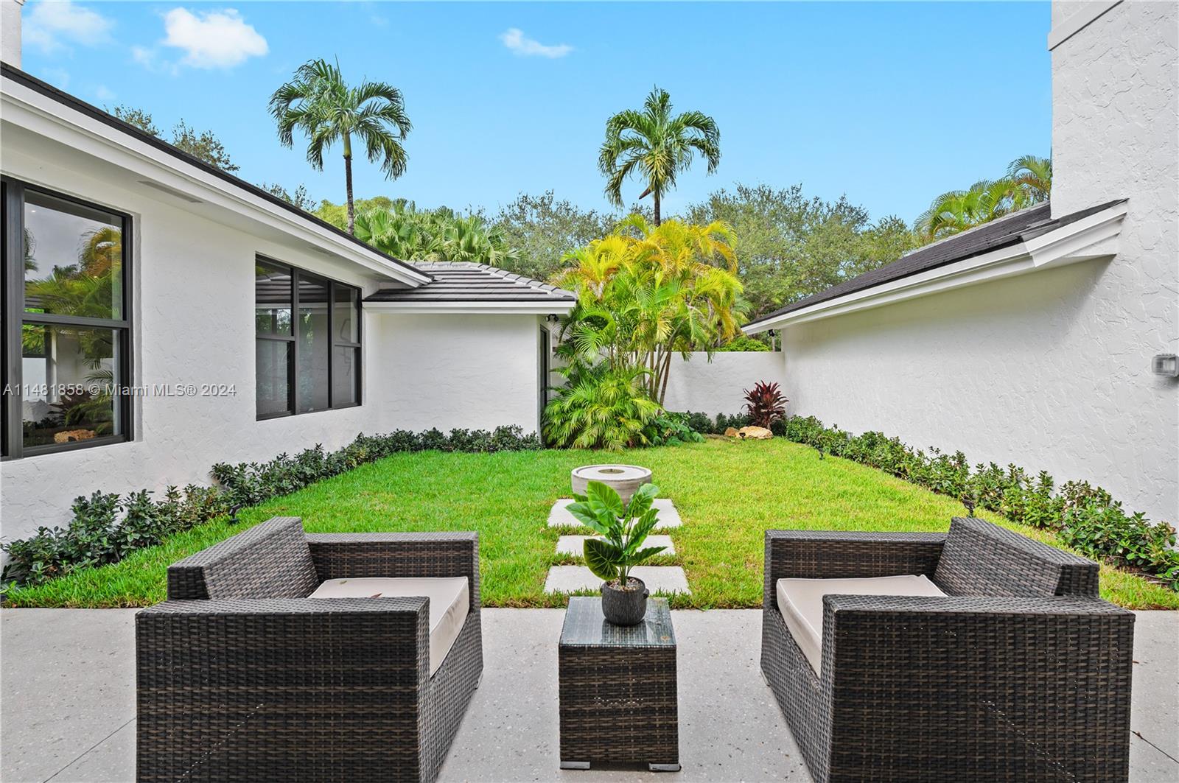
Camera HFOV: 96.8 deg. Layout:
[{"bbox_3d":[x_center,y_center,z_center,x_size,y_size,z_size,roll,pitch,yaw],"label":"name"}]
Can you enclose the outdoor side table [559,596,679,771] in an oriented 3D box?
[{"bbox_3d":[0.109,1.070,1.972,0.402,0.432,0.392,0,1,3],"label":"outdoor side table"}]

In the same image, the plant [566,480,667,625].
[{"bbox_3d":[0.101,0.592,1.940,0.375,0.515,0.340,0,1,3],"label":"plant"}]

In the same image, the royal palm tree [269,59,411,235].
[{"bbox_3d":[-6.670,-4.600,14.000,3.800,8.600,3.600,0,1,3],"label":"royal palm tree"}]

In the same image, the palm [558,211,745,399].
[{"bbox_3d":[1.090,-1.260,9.900,3.600,4.100,3.200,0,1,3],"label":"palm"}]

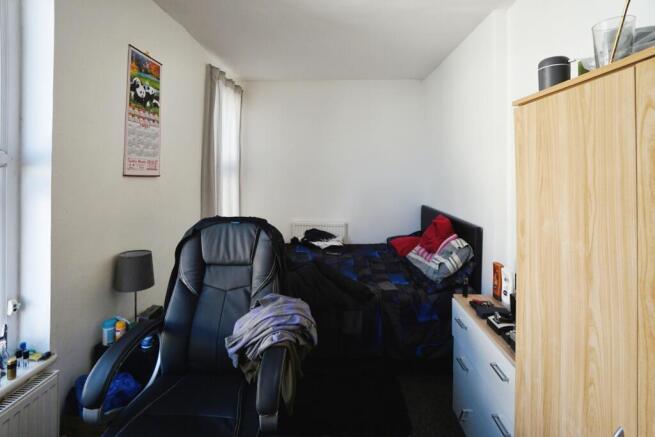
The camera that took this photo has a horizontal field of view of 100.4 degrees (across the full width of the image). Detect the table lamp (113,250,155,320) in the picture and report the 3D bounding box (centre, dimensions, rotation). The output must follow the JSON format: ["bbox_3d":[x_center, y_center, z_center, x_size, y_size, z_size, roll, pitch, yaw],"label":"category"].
[{"bbox_3d":[-0.950,0.366,1.350,0.175,0.390,0.175,0,6,2],"label":"table lamp"}]

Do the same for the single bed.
[{"bbox_3d":[0.137,0.500,2.650,2.000,1.100,1.400,0,6,2],"label":"single bed"}]

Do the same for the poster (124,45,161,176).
[{"bbox_3d":[-1.073,-0.603,1.610,0.020,0.710,0.295,0,6,2],"label":"poster"}]

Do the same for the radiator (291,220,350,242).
[{"bbox_3d":[-0.095,0.290,3.260,0.690,0.560,0.100,0,6,2],"label":"radiator"}]

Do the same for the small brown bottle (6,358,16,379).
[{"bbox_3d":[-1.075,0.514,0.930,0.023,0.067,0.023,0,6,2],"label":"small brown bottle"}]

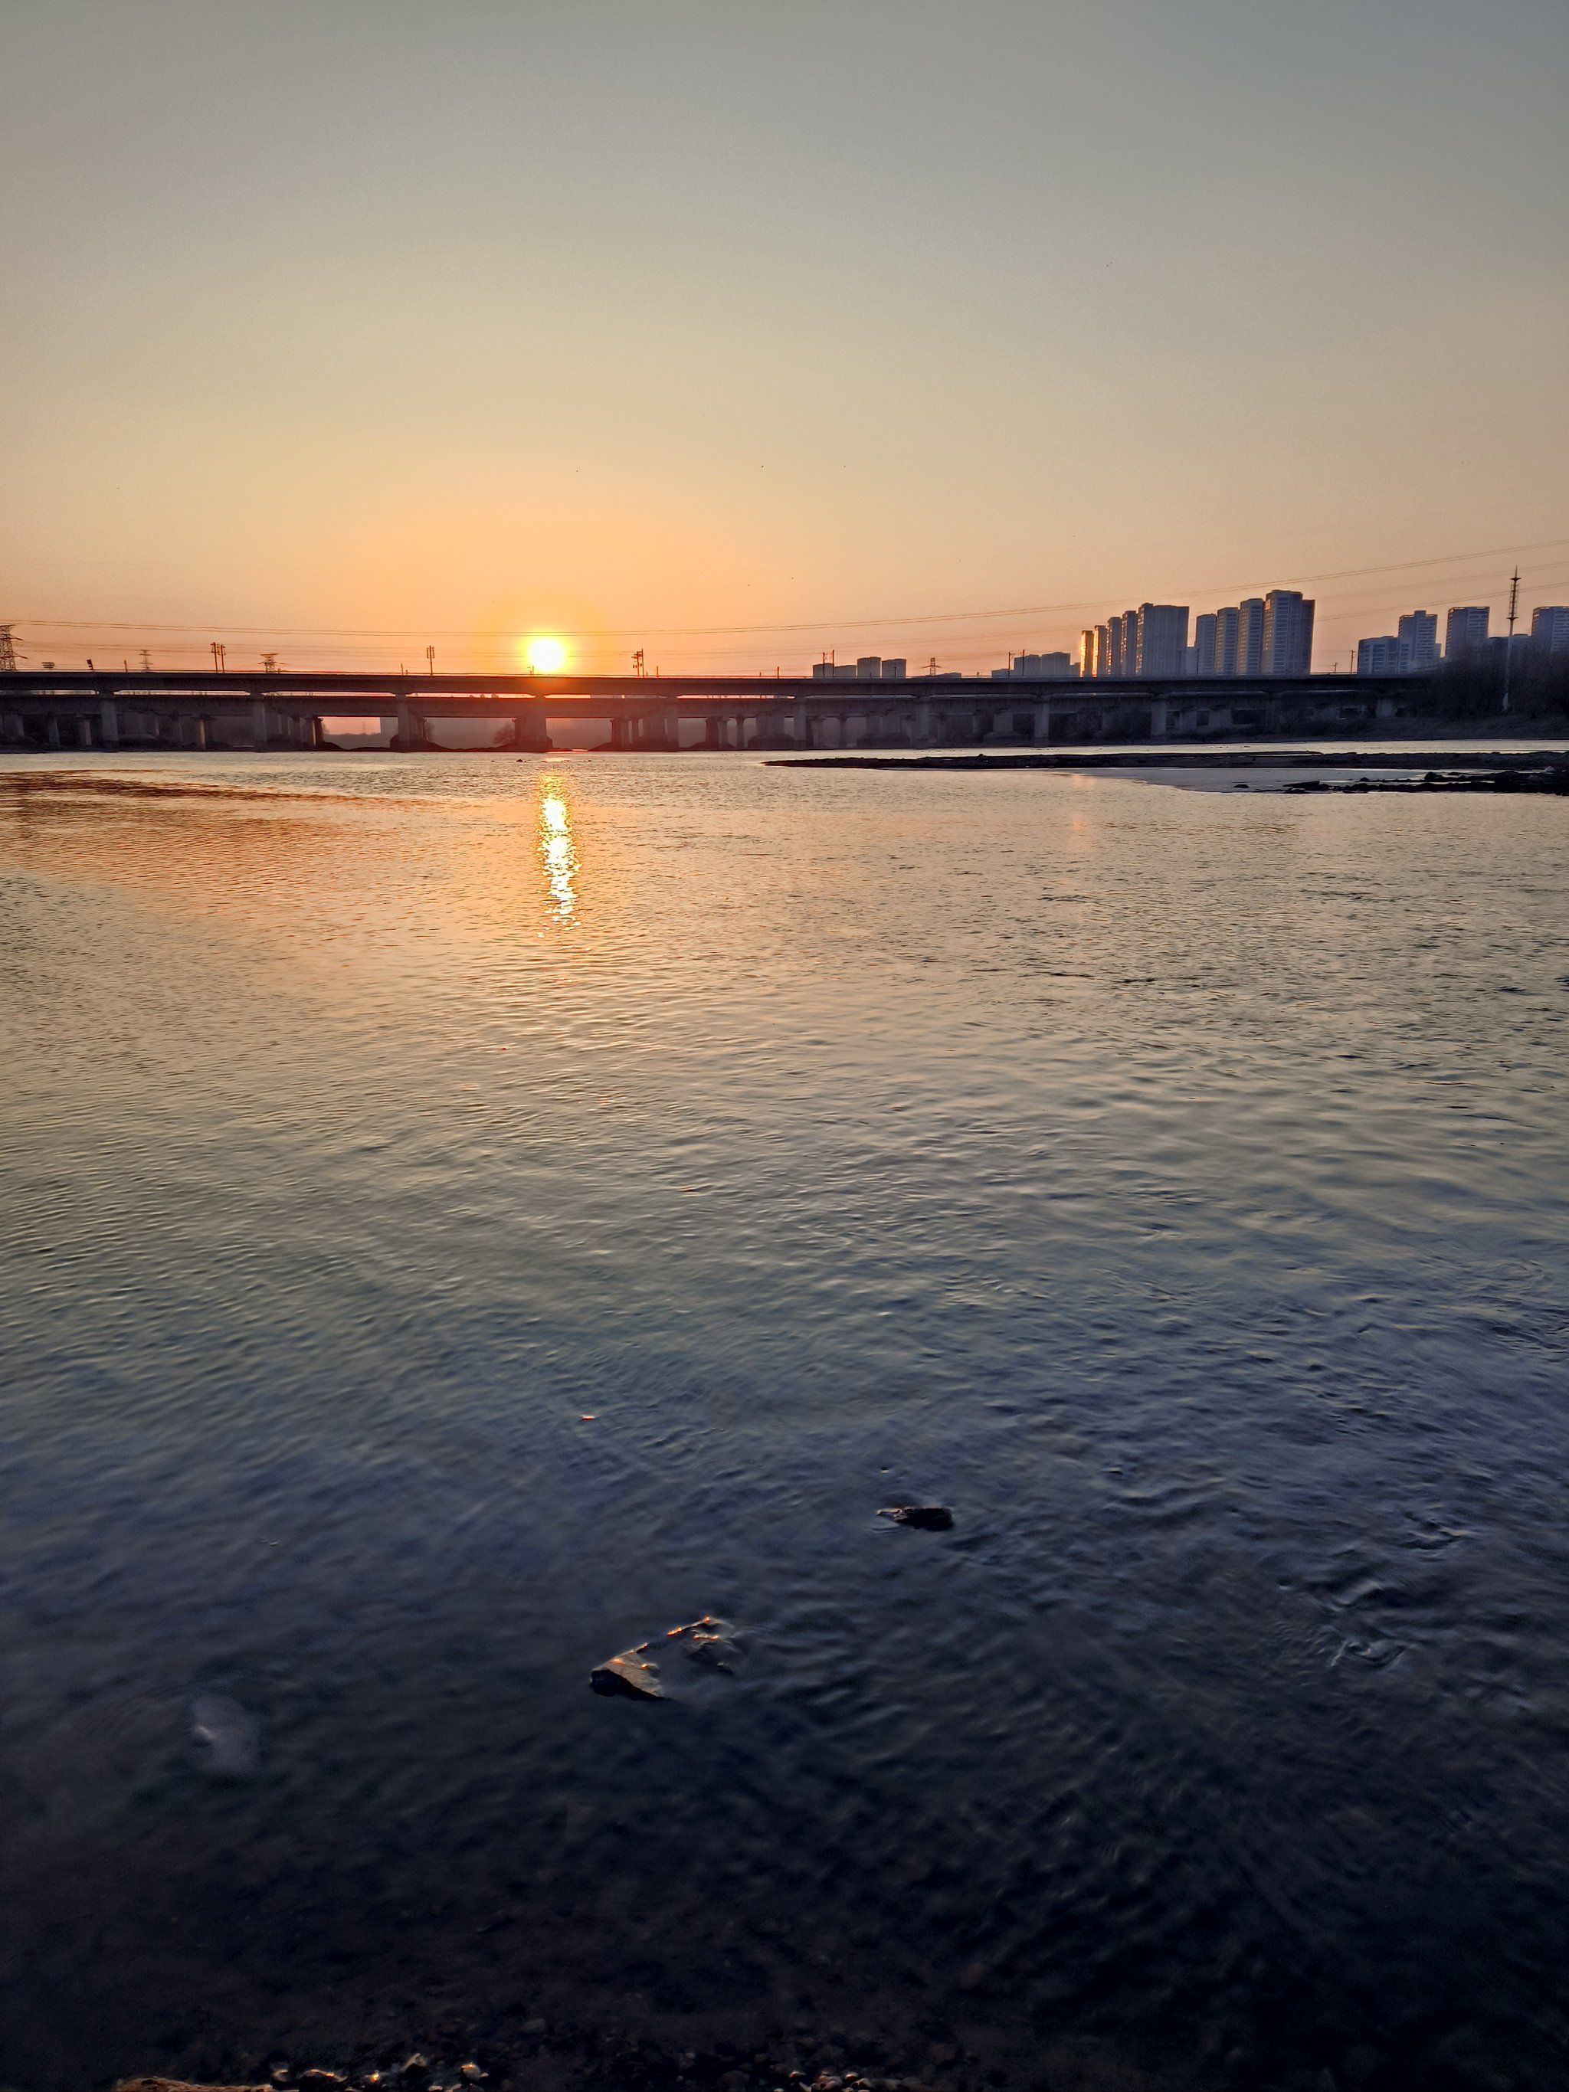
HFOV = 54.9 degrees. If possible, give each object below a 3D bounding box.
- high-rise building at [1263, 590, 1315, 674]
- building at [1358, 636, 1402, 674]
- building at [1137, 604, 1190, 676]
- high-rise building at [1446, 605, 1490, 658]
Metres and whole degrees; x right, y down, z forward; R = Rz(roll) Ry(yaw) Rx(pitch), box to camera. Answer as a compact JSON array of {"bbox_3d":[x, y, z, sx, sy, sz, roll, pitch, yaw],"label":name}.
[{"bbox_3d":[360.600,-274.100,1081.700,27.900,99.200,20.000,0,11,0],"label":"high-rise building"},{"bbox_3d":[411.200,-249.900,1046.800,23.600,65.600,18.000,0,11,0],"label":"building"},{"bbox_3d":[303.400,-302.300,1215.200,37.700,101.400,20.000,0,11,0],"label":"building"},{"bbox_3d":[564.800,-311.100,1254.900,31.000,103.000,18.000,2,12,11],"label":"high-rise building"}]

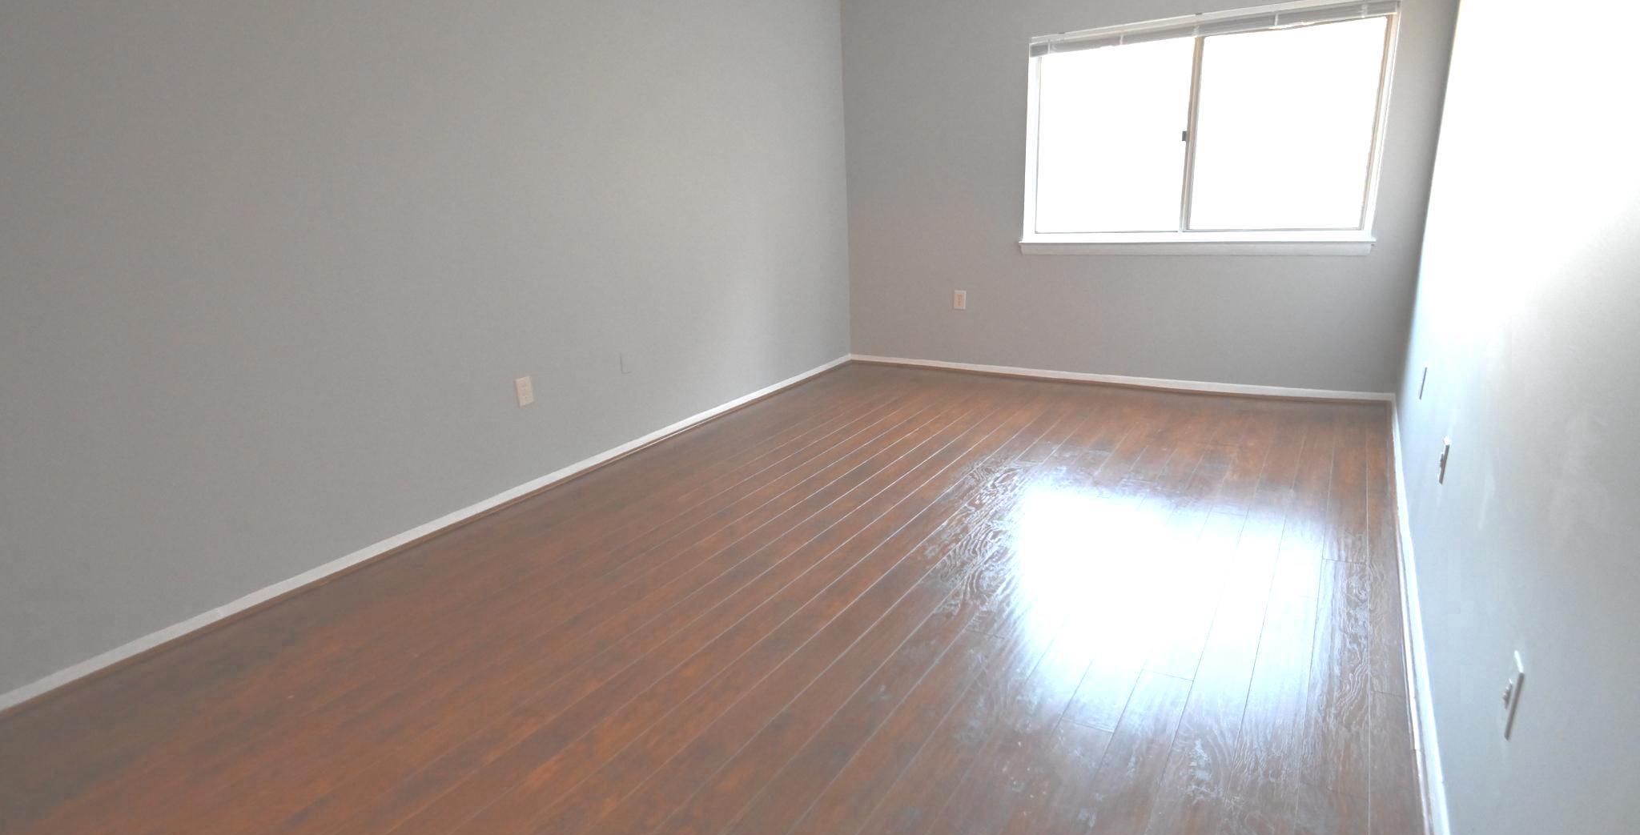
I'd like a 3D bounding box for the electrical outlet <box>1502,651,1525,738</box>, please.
[{"bbox_3d":[1.050,0.421,1.185,0.016,0.114,0.072,8,20,32],"label":"electrical outlet"}]

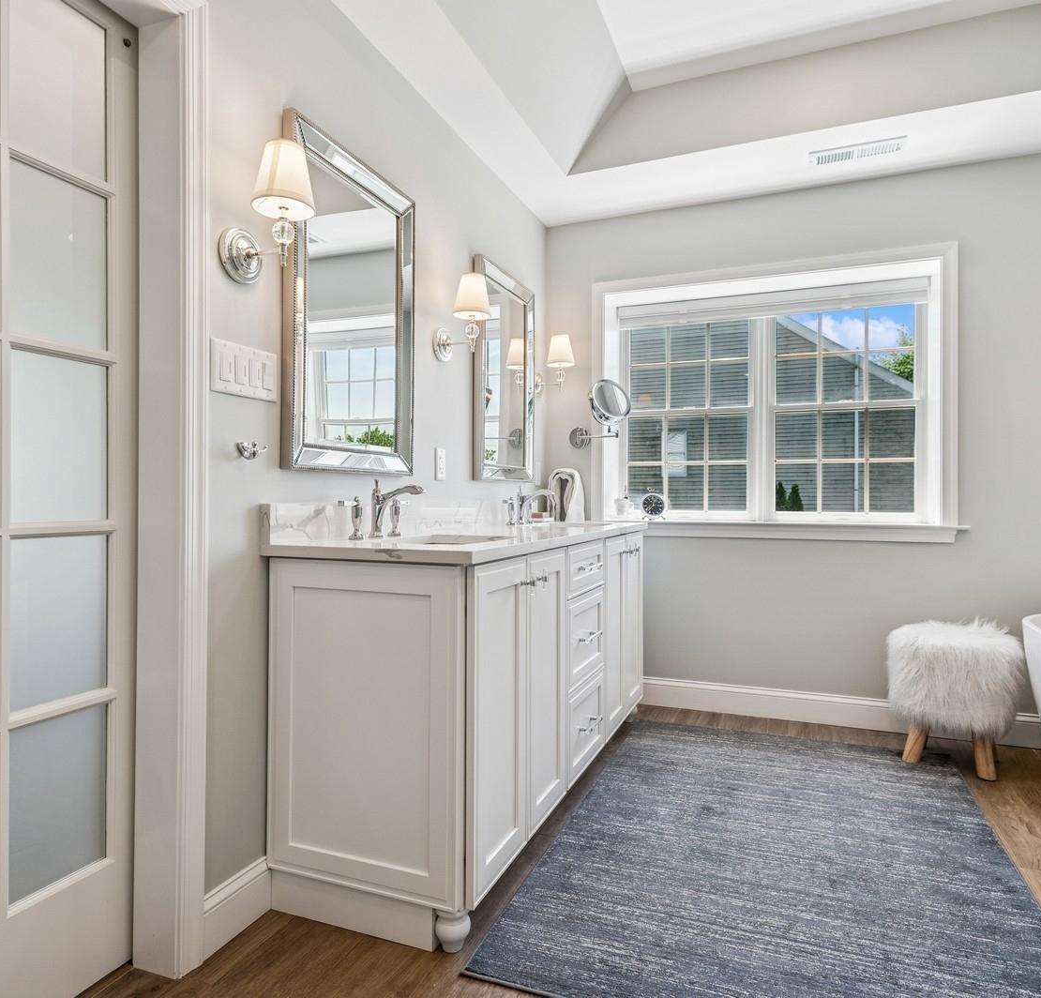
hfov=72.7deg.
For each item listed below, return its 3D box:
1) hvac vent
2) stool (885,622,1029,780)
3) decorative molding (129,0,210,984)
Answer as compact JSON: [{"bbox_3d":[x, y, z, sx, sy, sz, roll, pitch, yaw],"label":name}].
[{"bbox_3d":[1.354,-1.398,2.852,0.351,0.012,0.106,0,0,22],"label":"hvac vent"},{"bbox_3d":[1.674,0.762,2.751,0.444,0.505,0.444,0,0,22],"label":"stool"},{"bbox_3d":[-0.762,-0.043,1.546,0.155,2.094,0.075,0,0,22],"label":"decorative molding"}]

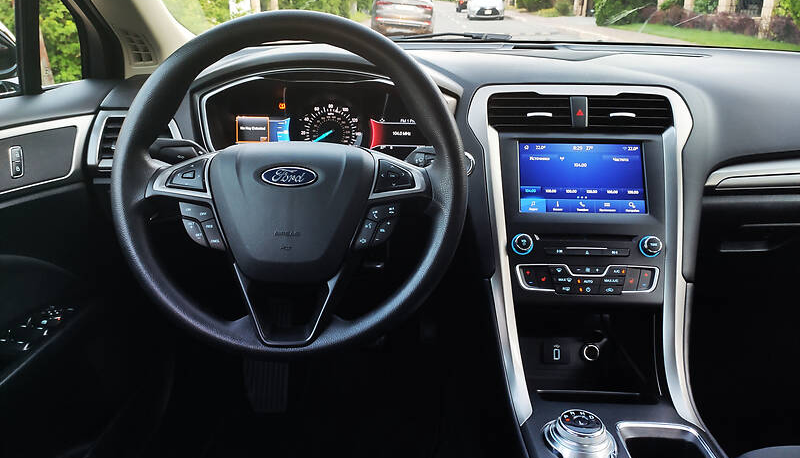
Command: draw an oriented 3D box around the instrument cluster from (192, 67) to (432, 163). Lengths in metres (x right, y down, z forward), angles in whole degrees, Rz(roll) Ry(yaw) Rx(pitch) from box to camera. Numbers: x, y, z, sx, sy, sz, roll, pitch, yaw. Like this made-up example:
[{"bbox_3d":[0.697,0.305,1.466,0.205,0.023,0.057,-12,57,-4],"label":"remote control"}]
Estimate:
[{"bbox_3d":[-0.119,-0.161,0.875,0.335,0.138,0.090,0,2,1],"label":"instrument cluster"}]

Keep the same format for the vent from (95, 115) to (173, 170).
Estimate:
[{"bbox_3d":[-0.371,-0.119,0.840,0.104,0.078,0.050,0,2,-3],"label":"vent"}]

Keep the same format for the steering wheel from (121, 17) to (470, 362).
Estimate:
[{"bbox_3d":[-0.117,-0.050,0.650,0.374,0.374,0.100,0,-6,1],"label":"steering wheel"}]

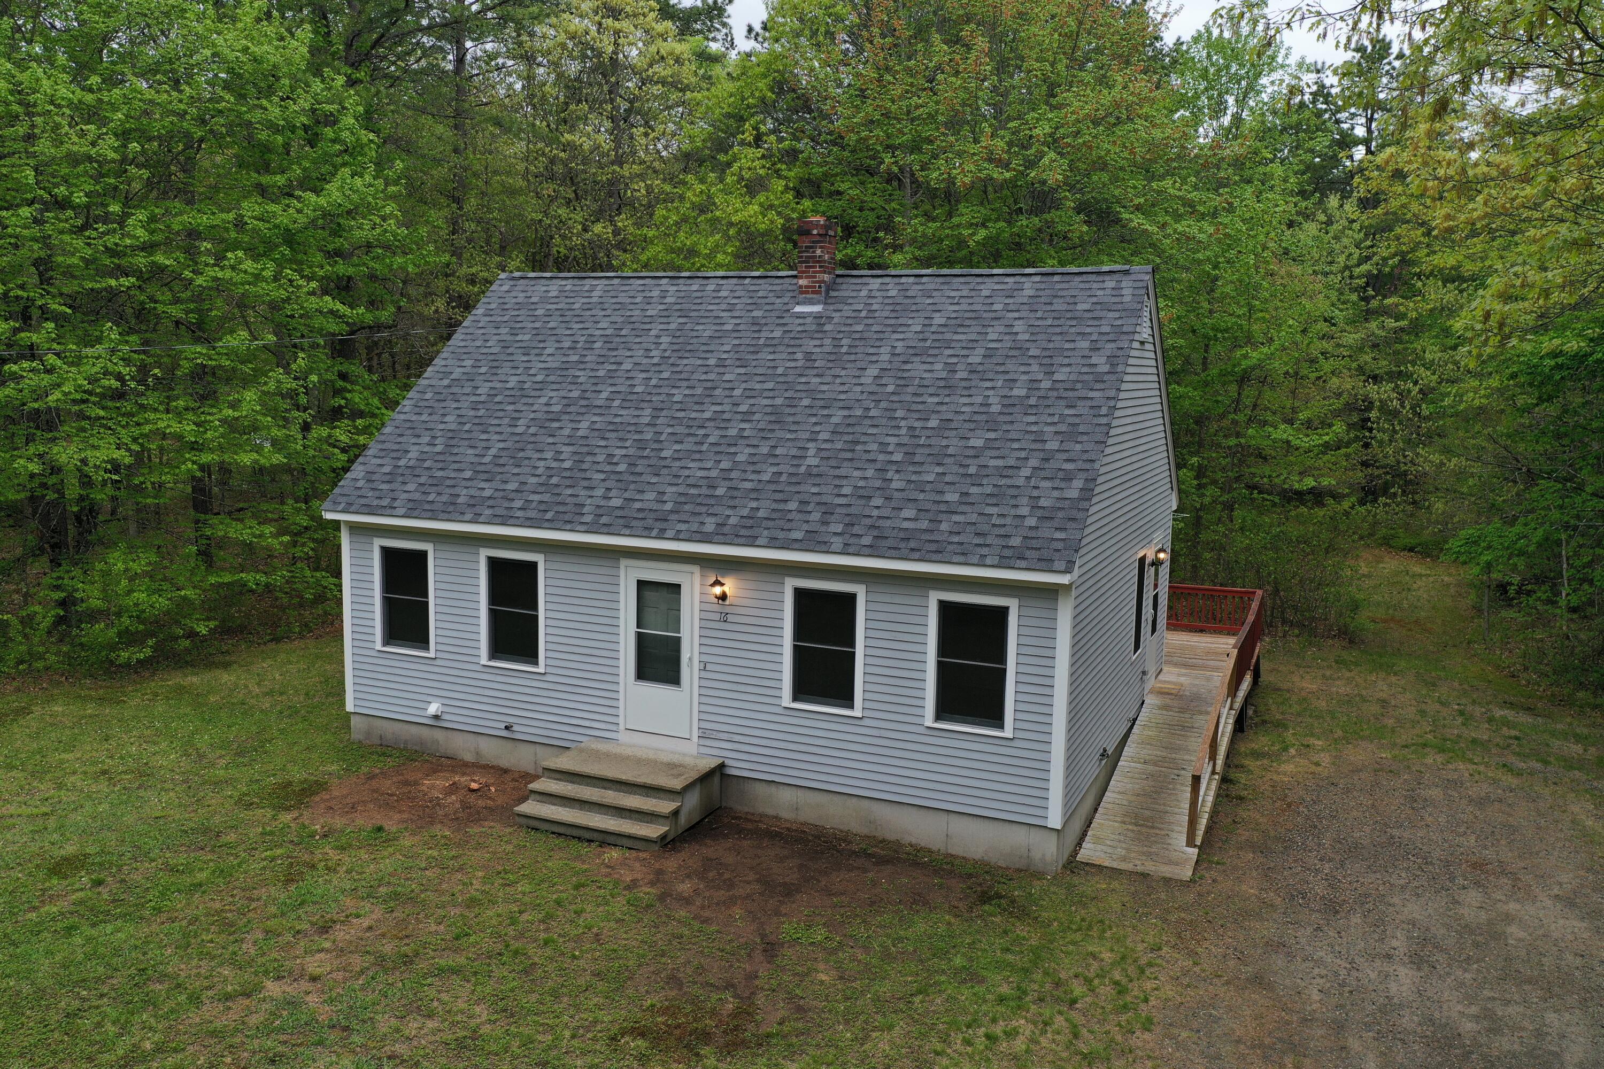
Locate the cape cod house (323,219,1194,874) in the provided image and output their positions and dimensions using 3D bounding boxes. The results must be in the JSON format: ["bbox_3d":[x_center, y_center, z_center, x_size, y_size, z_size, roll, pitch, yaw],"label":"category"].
[{"bbox_3d":[-0.231,-0.802,17.970,9.960,7.330,8.120,5,9,24],"label":"cape cod house"}]

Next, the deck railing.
[{"bbox_3d":[5.474,2.196,18.189,1.740,1.460,9.350,5,9,24],"label":"deck railing"}]

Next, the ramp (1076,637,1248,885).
[{"bbox_3d":[5.569,2.721,17.801,1.240,0.630,9.900,5,9,24],"label":"ramp"}]

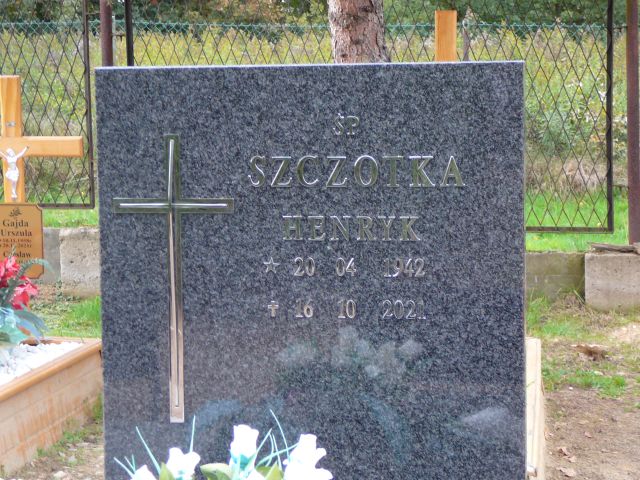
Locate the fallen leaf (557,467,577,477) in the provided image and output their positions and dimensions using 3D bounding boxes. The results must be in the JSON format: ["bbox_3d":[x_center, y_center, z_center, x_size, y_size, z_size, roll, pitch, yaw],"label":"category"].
[{"bbox_3d":[0.759,0.712,4.950,0.063,0.020,0.055,-1,5,0],"label":"fallen leaf"}]

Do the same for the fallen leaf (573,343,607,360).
[{"bbox_3d":[1.206,0.499,7.200,0.150,0.060,0.110,-1,5,0],"label":"fallen leaf"}]

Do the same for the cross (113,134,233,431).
[{"bbox_3d":[-0.244,0.064,2.690,0.203,0.480,0.016,0,3,7],"label":"cross"}]

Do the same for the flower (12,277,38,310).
[{"bbox_3d":[-1.062,0.193,5.800,0.094,0.120,0.095,-2,5,-14],"label":"flower"}]

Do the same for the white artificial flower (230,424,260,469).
[{"bbox_3d":[-0.099,0.276,2.140,0.040,0.060,0.040,0,5,6],"label":"white artificial flower"}]

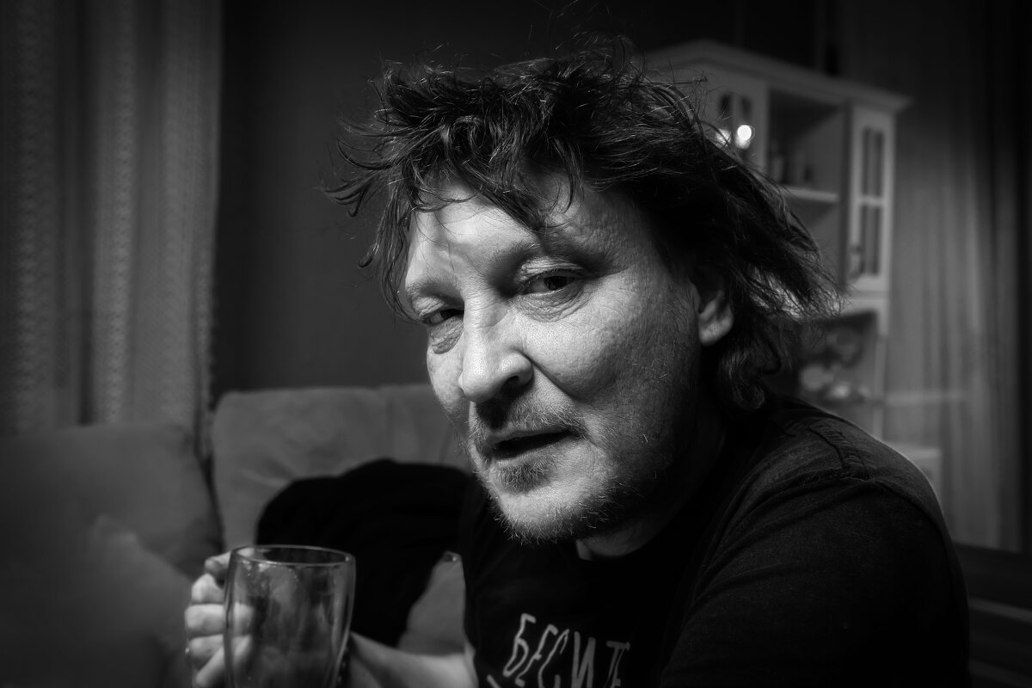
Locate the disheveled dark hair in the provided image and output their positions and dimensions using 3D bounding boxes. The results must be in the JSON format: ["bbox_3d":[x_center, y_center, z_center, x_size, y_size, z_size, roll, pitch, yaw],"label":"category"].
[{"bbox_3d":[0.031,-0.061,0.587,0.223,0.240,0.224,-17,-9,28],"label":"disheveled dark hair"}]

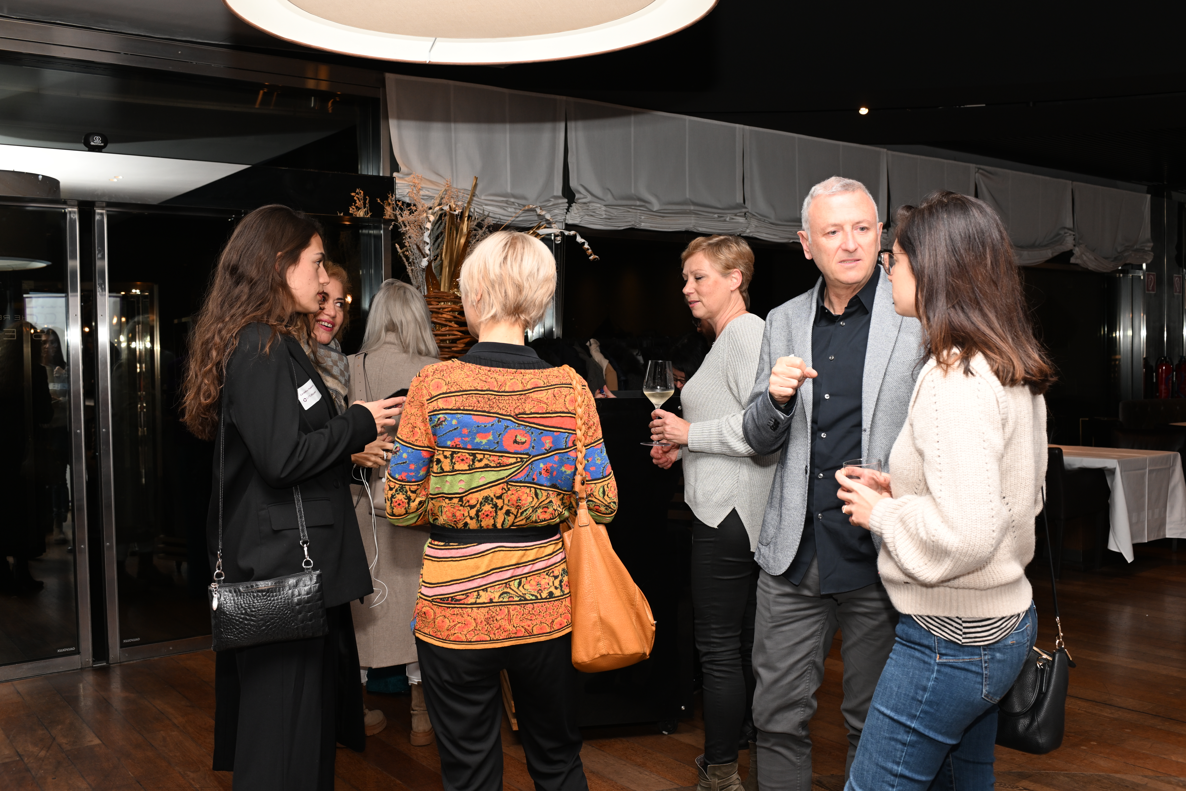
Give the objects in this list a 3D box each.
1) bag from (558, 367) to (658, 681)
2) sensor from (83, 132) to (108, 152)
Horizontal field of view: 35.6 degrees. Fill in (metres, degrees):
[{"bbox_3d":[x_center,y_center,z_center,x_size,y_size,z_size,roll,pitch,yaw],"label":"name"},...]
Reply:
[{"bbox_3d":[0.029,0.240,3.680,0.170,0.585,0.310,-1,2,18],"label":"bag"},{"bbox_3d":[-2.215,-1.130,8.220,0.065,0.087,0.115,0,2,38],"label":"sensor"}]

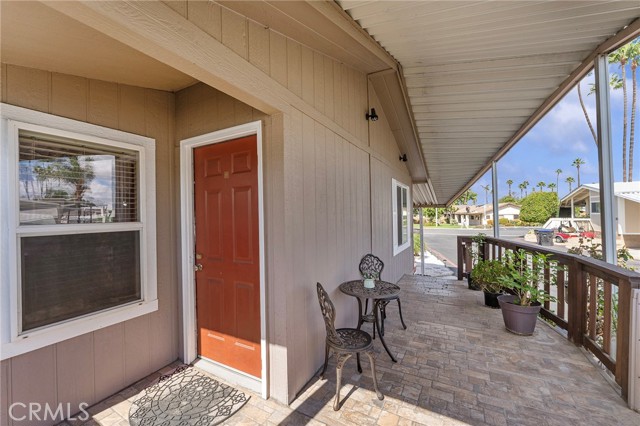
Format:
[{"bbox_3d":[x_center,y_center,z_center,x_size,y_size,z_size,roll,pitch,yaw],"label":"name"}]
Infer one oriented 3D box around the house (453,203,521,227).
[{"bbox_3d":[33.700,0.300,50.000,13.000,4.300,9.000,-2,-1,14],"label":"house"}]

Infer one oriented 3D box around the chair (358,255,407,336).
[{"bbox_3d":[0.787,0.995,3.153,0.400,0.863,0.450,-1,-1,-22],"label":"chair"}]

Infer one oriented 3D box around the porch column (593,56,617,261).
[{"bbox_3d":[2.991,0.043,2.599,0.080,3.300,0.080,-2,-1,27],"label":"porch column"}]

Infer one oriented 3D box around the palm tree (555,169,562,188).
[{"bbox_3d":[114.837,-9.636,120.000,2.500,23.189,2.500,-2,-1,27],"label":"palm tree"}]

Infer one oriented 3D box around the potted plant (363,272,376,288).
[{"bbox_3d":[0.514,0.698,2.592,0.120,0.155,0.120,-2,-1,27],"label":"potted plant"}]

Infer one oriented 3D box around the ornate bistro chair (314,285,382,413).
[{"bbox_3d":[0.209,0.984,1.995,0.450,0.863,0.400,-1,-1,-19],"label":"ornate bistro chair"}]

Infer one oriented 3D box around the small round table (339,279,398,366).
[{"bbox_3d":[0.516,1.095,2.542,0.630,0.650,0.630,-1,-1,0],"label":"small round table"}]

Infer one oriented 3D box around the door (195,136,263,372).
[{"bbox_3d":[-0.820,0.359,2.203,0.775,1.970,0.050,-2,-1,27],"label":"door"}]

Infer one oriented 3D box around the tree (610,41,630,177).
[{"bbox_3d":[46.450,-11.811,38.000,2.600,27.869,2.600,-2,-1,27],"label":"tree"}]

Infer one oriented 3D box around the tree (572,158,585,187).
[{"bbox_3d":[83.249,-7.746,80.000,2.800,19.570,2.800,-2,-1,27],"label":"tree"}]

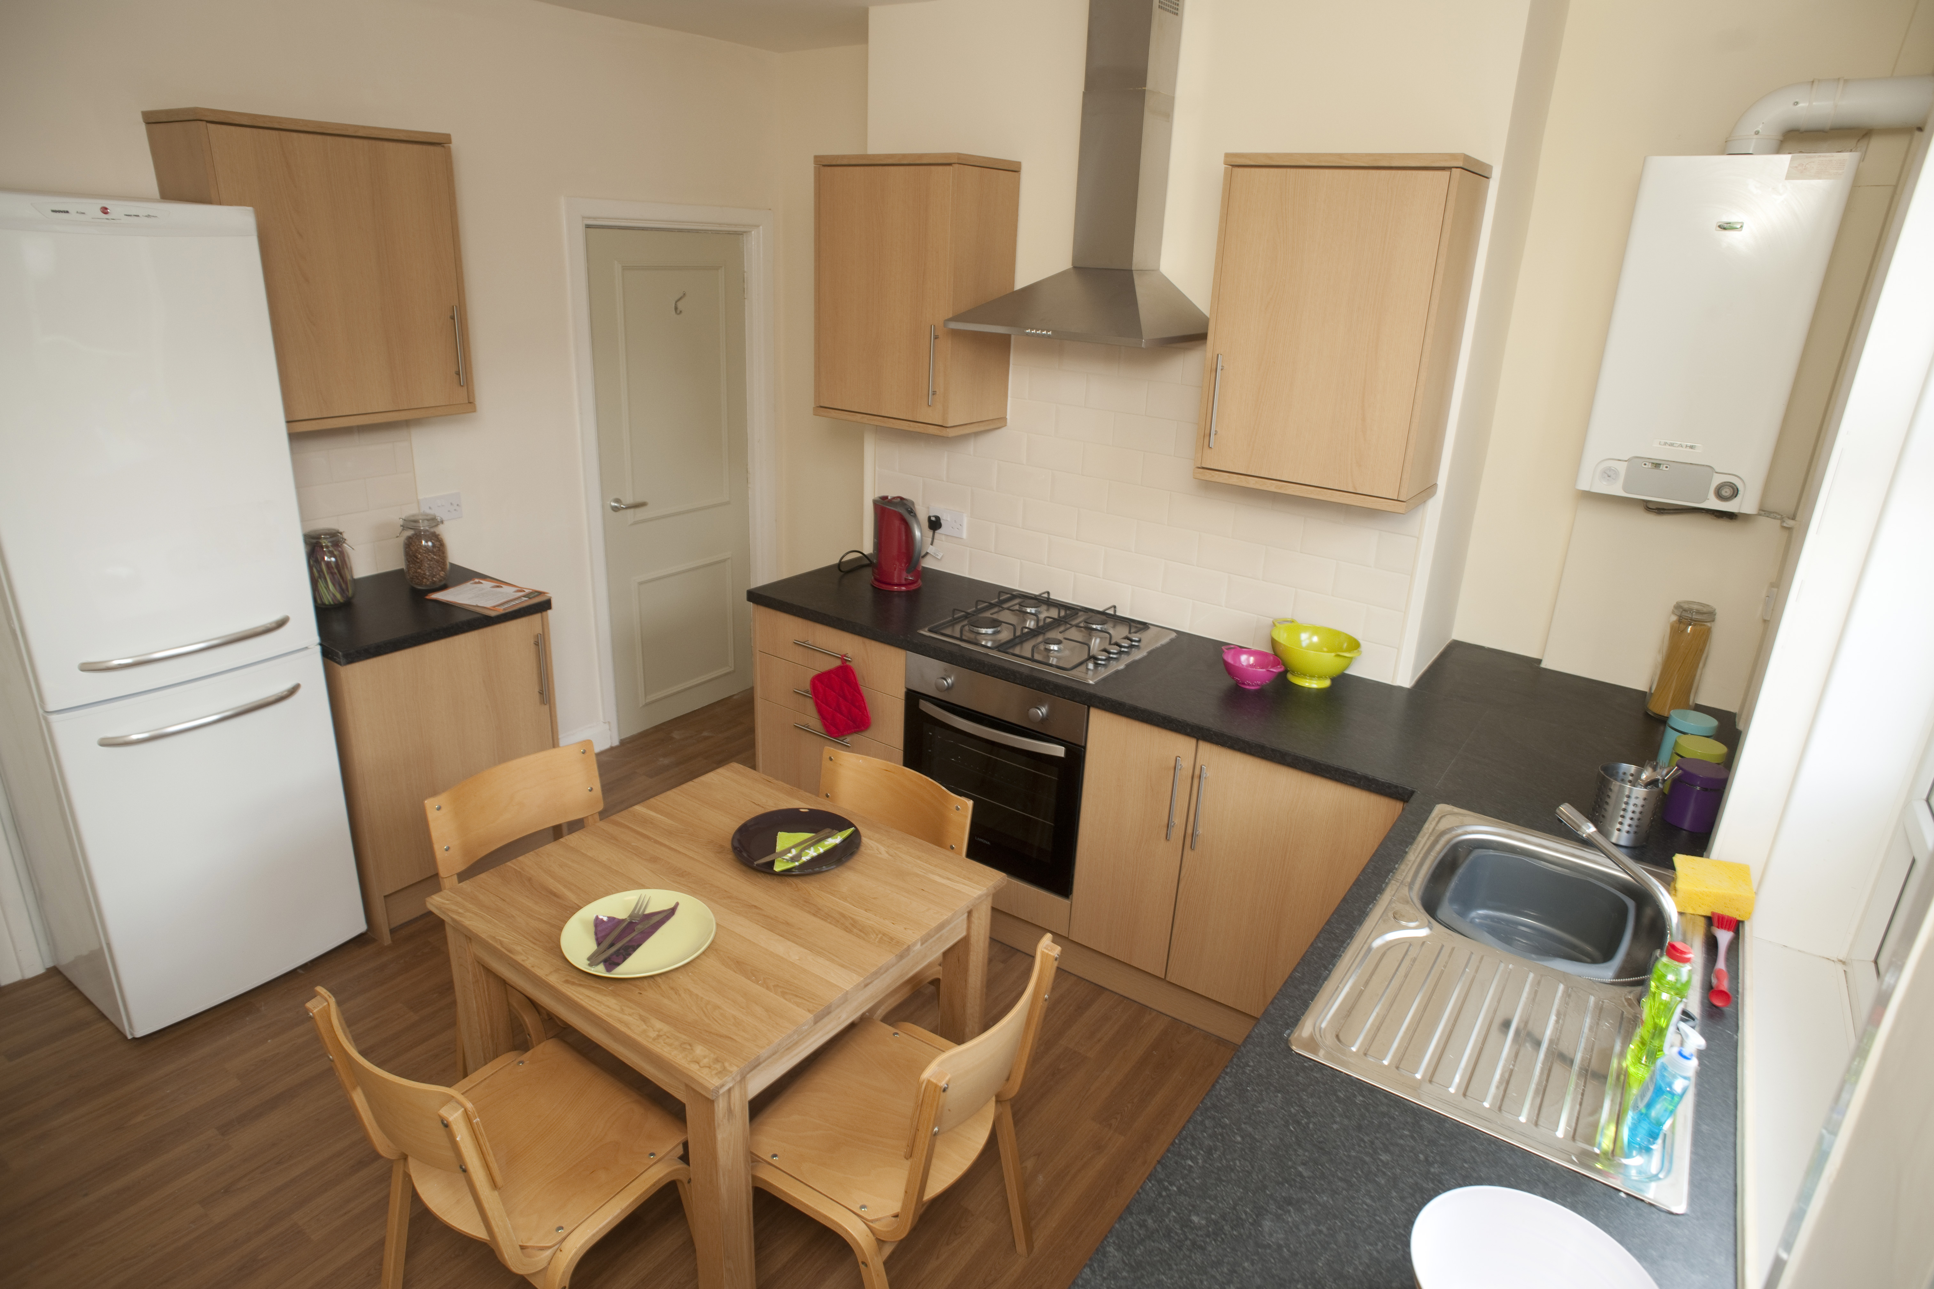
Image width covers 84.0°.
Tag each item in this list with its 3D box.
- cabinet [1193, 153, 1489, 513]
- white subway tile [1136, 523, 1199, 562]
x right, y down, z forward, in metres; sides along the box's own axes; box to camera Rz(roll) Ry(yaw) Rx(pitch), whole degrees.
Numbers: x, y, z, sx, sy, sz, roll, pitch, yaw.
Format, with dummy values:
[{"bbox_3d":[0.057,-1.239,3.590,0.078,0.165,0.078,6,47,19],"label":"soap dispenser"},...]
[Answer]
[{"bbox_3d":[0.879,-0.748,2.566,0.517,0.747,0.306,16,25,32],"label":"cabinet"},{"bbox_3d":[0.587,-0.298,3.167,0.198,0.100,0.010,16,25,32],"label":"white subway tile"}]

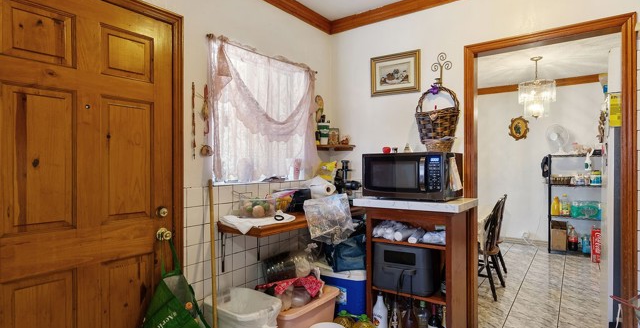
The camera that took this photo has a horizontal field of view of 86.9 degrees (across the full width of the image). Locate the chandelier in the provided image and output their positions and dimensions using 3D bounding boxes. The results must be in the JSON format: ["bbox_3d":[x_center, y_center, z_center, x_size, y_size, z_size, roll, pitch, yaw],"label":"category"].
[{"bbox_3d":[2.571,-0.896,4.000,0.380,0.730,0.380,0,0,37],"label":"chandelier"}]

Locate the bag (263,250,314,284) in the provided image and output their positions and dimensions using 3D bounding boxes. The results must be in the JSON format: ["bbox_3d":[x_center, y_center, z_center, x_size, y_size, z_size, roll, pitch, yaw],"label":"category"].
[{"bbox_3d":[-0.191,0.710,2.372,0.240,0.220,0.390,0,0,37],"label":"bag"}]

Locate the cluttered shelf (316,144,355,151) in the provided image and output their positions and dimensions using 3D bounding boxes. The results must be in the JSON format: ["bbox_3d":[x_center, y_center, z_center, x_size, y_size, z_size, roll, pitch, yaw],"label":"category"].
[{"bbox_3d":[0.112,-0.142,2.988,0.380,0.050,0.220,0,0,-8],"label":"cluttered shelf"}]

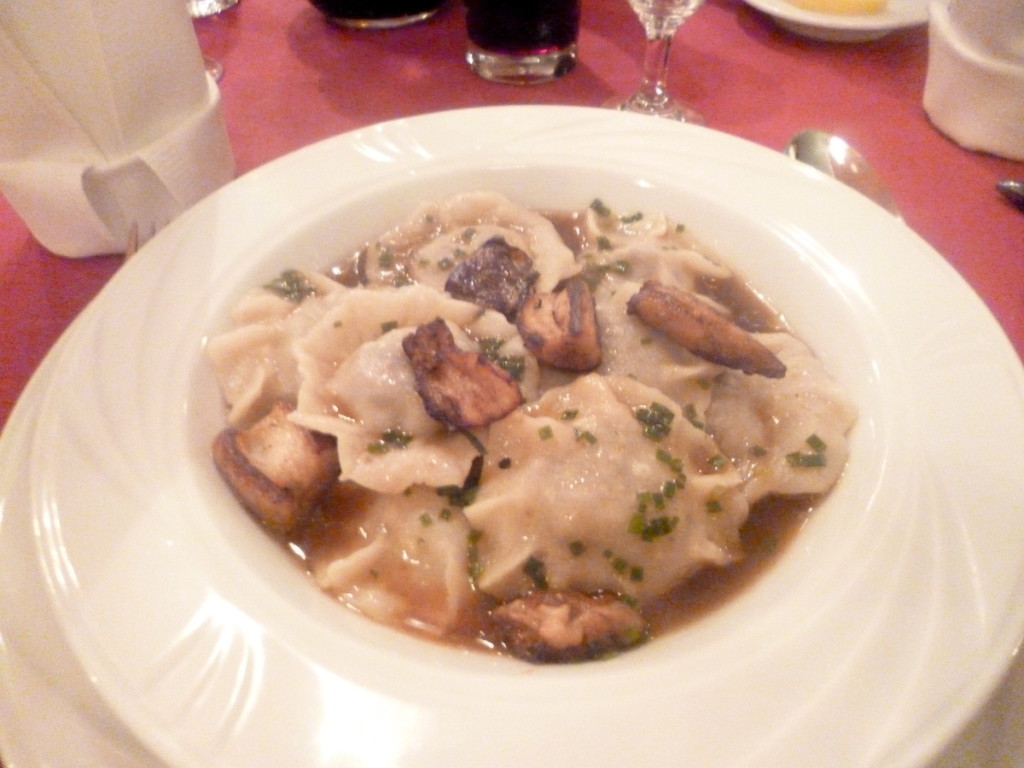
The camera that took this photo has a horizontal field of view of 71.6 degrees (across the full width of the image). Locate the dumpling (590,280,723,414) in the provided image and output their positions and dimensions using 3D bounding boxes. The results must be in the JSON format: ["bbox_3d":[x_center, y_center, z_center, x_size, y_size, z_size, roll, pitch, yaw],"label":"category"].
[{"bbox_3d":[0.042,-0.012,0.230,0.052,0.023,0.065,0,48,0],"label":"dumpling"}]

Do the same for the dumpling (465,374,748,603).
[{"bbox_3d":[0.025,0.025,0.195,0.077,0.025,0.072,0,48,0],"label":"dumpling"}]

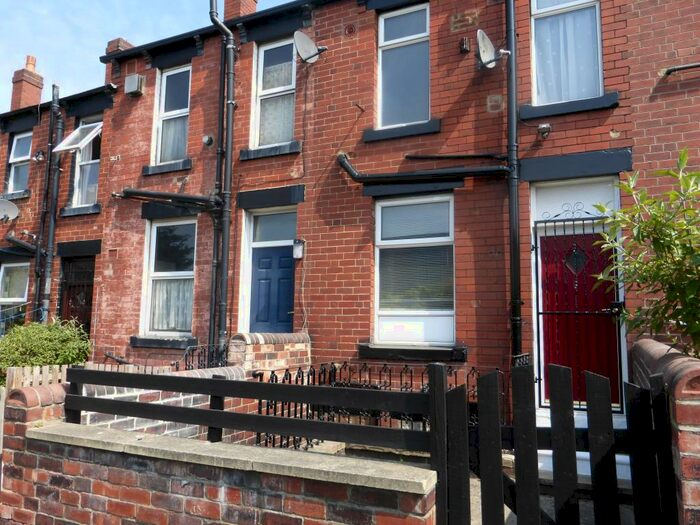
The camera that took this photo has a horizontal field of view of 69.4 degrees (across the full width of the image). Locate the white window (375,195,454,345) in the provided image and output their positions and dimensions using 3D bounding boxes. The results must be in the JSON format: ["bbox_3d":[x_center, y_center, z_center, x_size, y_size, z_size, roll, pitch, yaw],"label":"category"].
[{"bbox_3d":[0.803,0.112,6.171,1.036,1.805,0.100,-2,-6,26],"label":"white window"}]

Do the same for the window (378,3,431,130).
[{"bbox_3d":[0.716,-2.498,6.493,0.728,1.554,0.100,-2,-6,26],"label":"window"}]

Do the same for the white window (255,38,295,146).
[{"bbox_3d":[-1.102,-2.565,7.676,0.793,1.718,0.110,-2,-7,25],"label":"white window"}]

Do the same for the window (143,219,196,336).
[{"bbox_3d":[-2.712,0.256,7.852,1.065,1.814,0.100,-2,-6,26],"label":"window"}]

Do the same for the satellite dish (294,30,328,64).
[{"bbox_3d":[-0.551,-2.978,6.986,0.420,0.470,0.490,-5,-8,40],"label":"satellite dish"}]

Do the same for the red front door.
[{"bbox_3d":[2.528,0.602,5.628,0.765,1.900,0.055,-2,-7,25],"label":"red front door"}]

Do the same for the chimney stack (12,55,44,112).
[{"bbox_3d":[-9.676,-5.304,15.193,0.519,1.871,0.598,-2,-6,26],"label":"chimney stack"}]

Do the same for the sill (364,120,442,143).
[{"bbox_3d":[0.668,-1.609,6.304,0.980,0.158,0.170,-2,-6,26],"label":"sill"}]

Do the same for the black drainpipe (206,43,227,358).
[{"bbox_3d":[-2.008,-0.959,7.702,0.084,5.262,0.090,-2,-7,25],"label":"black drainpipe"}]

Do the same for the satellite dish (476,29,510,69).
[{"bbox_3d":[1.656,-2.475,5.890,0.420,0.470,0.490,-5,-8,40],"label":"satellite dish"}]

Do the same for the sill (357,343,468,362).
[{"bbox_3d":[0.739,1.070,5.982,1.325,0.157,0.170,-2,-6,26],"label":"sill"}]

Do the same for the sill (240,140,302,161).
[{"bbox_3d":[-1.155,-1.619,7.490,1.052,0.155,0.155,-2,-7,25],"label":"sill"}]

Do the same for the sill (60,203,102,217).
[{"bbox_3d":[-4.806,-0.921,9.118,1.110,0.147,0.155,-2,-7,25],"label":"sill"}]

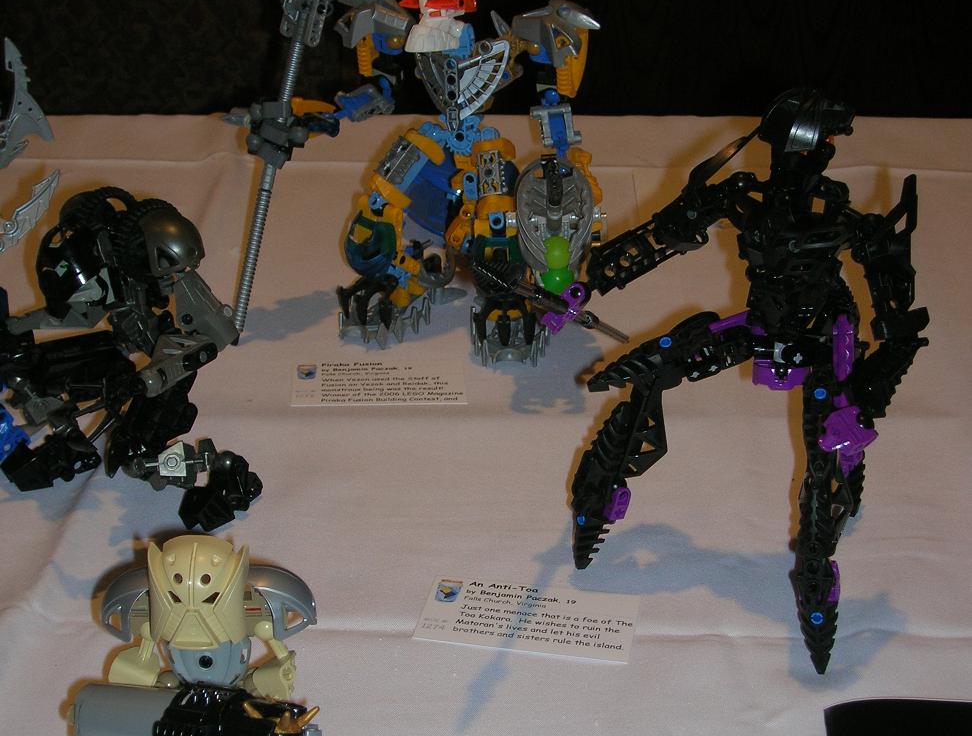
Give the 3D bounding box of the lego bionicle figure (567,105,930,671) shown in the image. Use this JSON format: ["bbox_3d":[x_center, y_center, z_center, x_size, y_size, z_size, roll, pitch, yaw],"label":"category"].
[{"bbox_3d":[0.105,-0.002,0.749,0.134,0.216,0.121,5,27,7],"label":"lego bionicle figure"}]

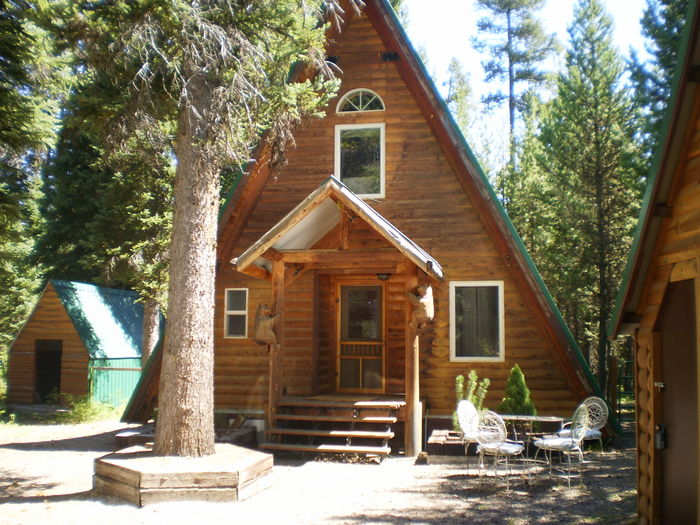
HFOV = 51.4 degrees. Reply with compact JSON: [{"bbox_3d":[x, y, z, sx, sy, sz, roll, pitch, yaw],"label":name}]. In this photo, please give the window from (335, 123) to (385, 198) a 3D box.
[{"bbox_3d":[0.173,-1.757,12.680,0.893,1.337,0.100,-1,-6,10],"label":"window"}]

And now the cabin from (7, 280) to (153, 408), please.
[{"bbox_3d":[-7.861,2.420,21.817,2.500,3.438,3.400,-1,-6,14],"label":"cabin"}]

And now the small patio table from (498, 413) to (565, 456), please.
[{"bbox_3d":[2.441,2.464,9.764,0.920,0.730,0.920,-1,-6,10],"label":"small patio table"}]

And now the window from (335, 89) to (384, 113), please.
[{"bbox_3d":[0.193,-2.848,12.794,0.867,0.429,0.100,-1,-6,10],"label":"window"}]

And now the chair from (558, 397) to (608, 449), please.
[{"bbox_3d":[3.383,2.458,10.686,0.620,0.950,0.580,4,-7,-34],"label":"chair"}]

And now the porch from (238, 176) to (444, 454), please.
[{"bbox_3d":[-0.078,0.886,11.775,3.226,4.259,1.800,-1,-6,10],"label":"porch"}]

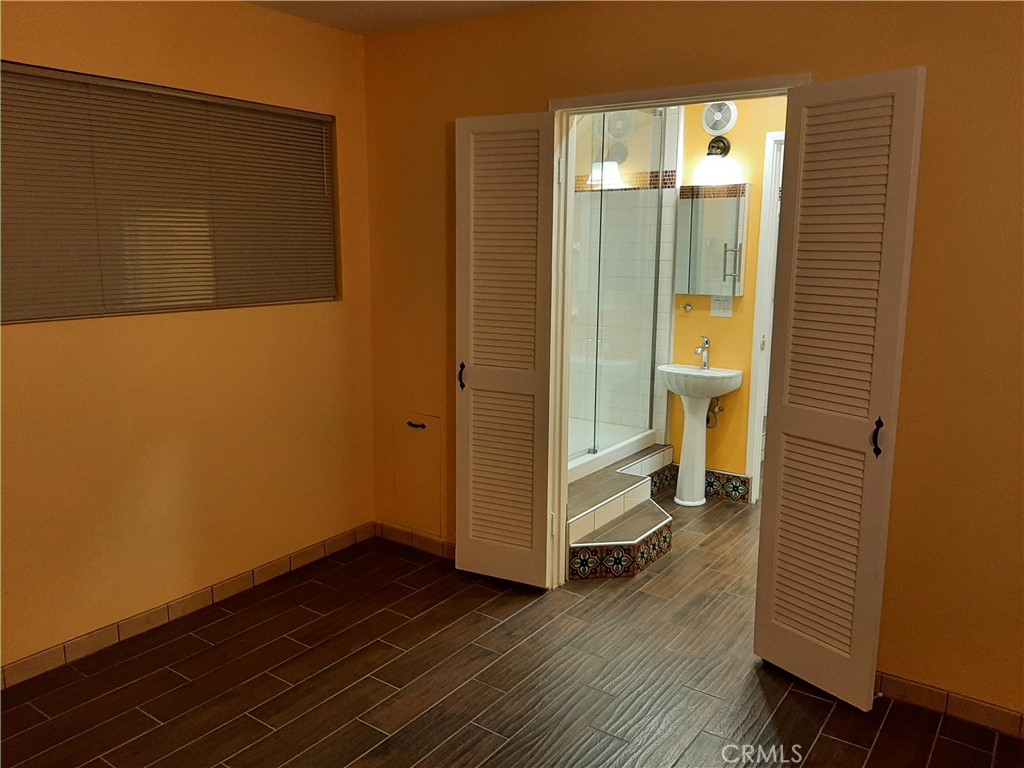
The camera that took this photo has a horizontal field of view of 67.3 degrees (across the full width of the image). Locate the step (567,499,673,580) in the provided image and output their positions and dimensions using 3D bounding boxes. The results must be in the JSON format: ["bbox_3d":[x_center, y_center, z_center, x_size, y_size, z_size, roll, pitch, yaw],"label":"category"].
[{"bbox_3d":[0.603,0.781,3.825,0.235,0.172,0.830,8,13,35],"label":"step"}]

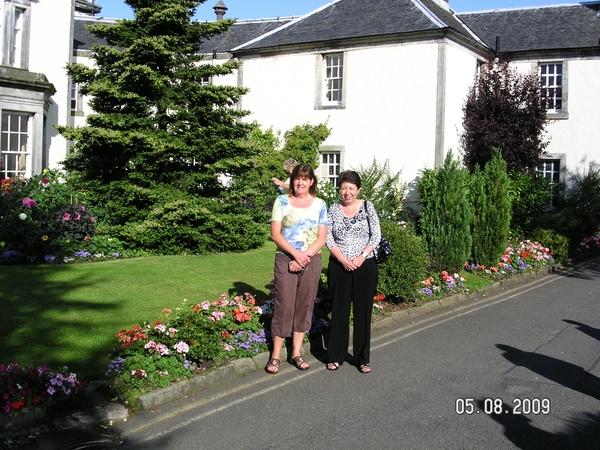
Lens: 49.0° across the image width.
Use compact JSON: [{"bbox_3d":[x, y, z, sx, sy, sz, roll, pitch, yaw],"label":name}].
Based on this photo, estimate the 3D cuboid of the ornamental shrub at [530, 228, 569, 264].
[{"bbox_3d":[4.509,0.319,11.895,0.700,0.650,0.650,1,4,0],"label":"ornamental shrub"}]

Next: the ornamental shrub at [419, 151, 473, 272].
[{"bbox_3d":[2.291,-0.237,10.298,0.800,1.900,0.800,1,4,0],"label":"ornamental shrub"}]

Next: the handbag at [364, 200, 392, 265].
[{"bbox_3d":[0.646,0.070,5.420,0.150,0.500,0.280,4,5,34],"label":"handbag"}]

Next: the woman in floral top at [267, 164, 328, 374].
[{"bbox_3d":[-0.020,0.345,5.349,0.500,1.640,0.340,1,4,-3],"label":"woman in floral top"}]

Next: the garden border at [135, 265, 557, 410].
[{"bbox_3d":[1.656,0.937,8.046,0.200,0.130,9.210,5,6,37],"label":"garden border"}]

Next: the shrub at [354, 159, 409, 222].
[{"bbox_3d":[1.502,-0.318,12.003,1.100,1.700,1.000,1,4,0],"label":"shrub"}]

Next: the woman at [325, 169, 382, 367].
[{"bbox_3d":[0.427,0.380,5.362,0.450,1.590,0.330,2,4,7],"label":"woman"}]

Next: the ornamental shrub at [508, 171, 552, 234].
[{"bbox_3d":[4.510,-0.212,12.913,1.000,1.550,0.900,1,4,0],"label":"ornamental shrub"}]

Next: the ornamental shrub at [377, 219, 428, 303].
[{"bbox_3d":[1.199,0.380,7.847,0.680,1.000,0.680,1,4,0],"label":"ornamental shrub"}]

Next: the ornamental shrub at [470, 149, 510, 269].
[{"bbox_3d":[3.107,-0.266,10.802,0.720,1.920,0.720,1,4,0],"label":"ornamental shrub"}]

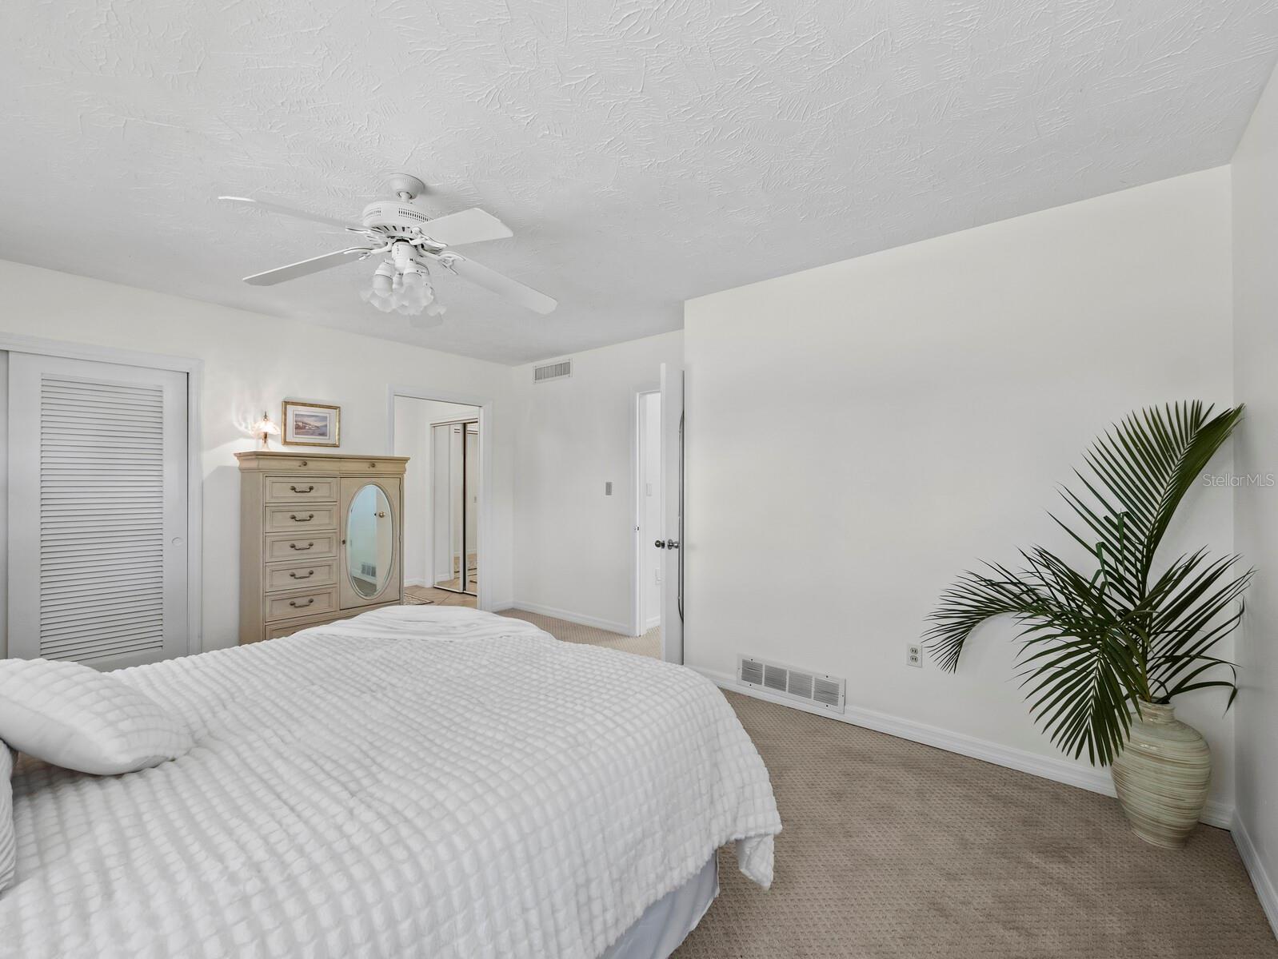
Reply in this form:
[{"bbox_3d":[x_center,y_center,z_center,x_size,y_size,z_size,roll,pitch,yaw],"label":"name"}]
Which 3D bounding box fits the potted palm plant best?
[{"bbox_3d":[1.622,0.530,1.982,0.957,1.610,0.685,0,0,38],"label":"potted palm plant"}]

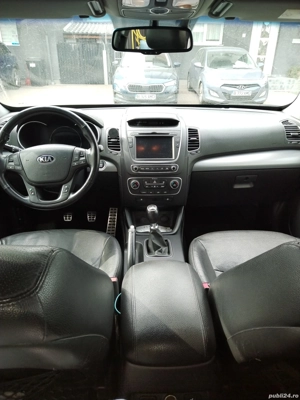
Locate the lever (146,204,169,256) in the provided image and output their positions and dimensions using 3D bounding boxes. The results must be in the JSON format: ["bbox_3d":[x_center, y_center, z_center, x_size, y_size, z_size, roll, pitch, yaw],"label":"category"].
[{"bbox_3d":[0.029,0.109,1.105,0.081,0.163,0.100,0,25,0],"label":"lever"}]

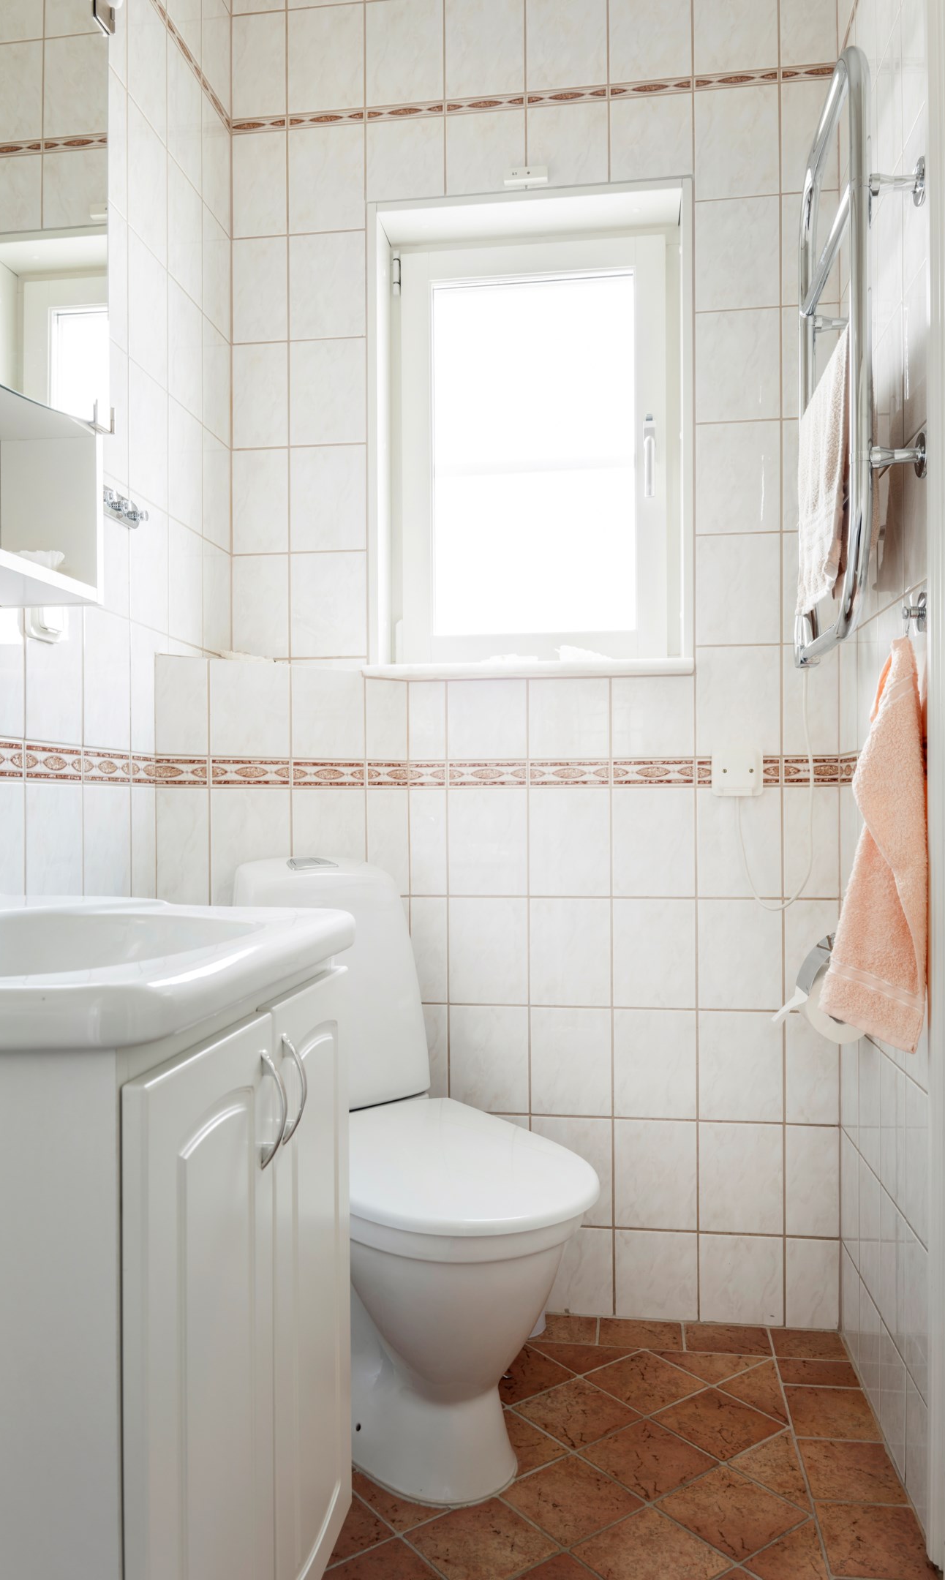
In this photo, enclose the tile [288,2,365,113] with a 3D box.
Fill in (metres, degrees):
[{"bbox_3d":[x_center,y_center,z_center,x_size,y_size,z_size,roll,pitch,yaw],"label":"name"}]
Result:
[{"bbox_3d":[-0.277,-1.386,2.002,0.149,0.197,0.010,0,0,8],"label":"tile"}]

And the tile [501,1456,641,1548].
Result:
[{"bbox_3d":[0.133,0.971,1.437,0.143,0.010,0.143,0,0,-37],"label":"tile"}]

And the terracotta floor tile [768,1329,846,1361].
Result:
[{"bbox_3d":[0.581,0.965,1.822,0.123,0.010,0.092,0,0,8],"label":"terracotta floor tile"}]

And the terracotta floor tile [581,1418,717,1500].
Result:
[{"bbox_3d":[0.252,0.962,1.507,0.142,0.009,0.142,0,0,-37],"label":"terracotta floor tile"}]

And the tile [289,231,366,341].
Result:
[{"bbox_3d":[-0.278,-0.964,2.017,0.149,0.200,0.010,0,0,8],"label":"tile"}]

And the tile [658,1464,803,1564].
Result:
[{"bbox_3d":[0.345,0.970,1.408,0.144,0.010,0.144,0,0,-37],"label":"tile"}]

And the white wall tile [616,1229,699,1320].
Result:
[{"bbox_3d":[0.335,0.883,1.924,0.149,0.159,0.010,0,0,8],"label":"white wall tile"}]

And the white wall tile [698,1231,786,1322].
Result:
[{"bbox_3d":[0.485,0.880,1.897,0.150,0.159,0.009,0,0,8],"label":"white wall tile"}]

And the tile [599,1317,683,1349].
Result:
[{"bbox_3d":[0.301,0.976,1.879,0.148,0.010,0.093,0,0,8],"label":"tile"}]

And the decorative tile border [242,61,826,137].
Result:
[{"bbox_3d":[0.092,-1.274,1.952,1.120,0.025,0.010,0,0,8],"label":"decorative tile border"}]

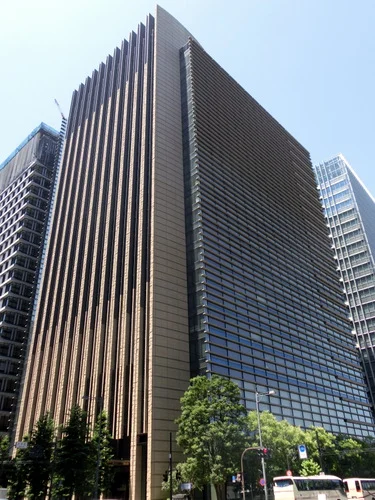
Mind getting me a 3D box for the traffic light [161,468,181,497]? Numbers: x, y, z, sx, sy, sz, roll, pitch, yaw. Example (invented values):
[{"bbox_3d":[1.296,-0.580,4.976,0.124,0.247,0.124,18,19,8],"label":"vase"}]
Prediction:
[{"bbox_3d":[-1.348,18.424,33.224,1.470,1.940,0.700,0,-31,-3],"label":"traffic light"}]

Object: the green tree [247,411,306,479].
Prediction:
[{"bbox_3d":[12.516,28.567,58.339,7.600,11.710,7.600,-2,-30,0],"label":"green tree"}]

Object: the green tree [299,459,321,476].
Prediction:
[{"bbox_3d":[16.379,30.510,55.408,3.000,5.190,3.000,-2,-30,0],"label":"green tree"}]

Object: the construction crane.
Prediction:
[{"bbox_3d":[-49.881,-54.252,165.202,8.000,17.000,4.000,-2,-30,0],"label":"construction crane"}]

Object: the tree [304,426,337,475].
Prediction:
[{"bbox_3d":[21.236,33.344,65.808,5.600,10.430,5.600,-2,-30,0],"label":"tree"}]

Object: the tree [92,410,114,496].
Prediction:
[{"bbox_3d":[-9.196,22.933,45.835,2.700,10.170,2.700,-2,-30,0],"label":"tree"}]

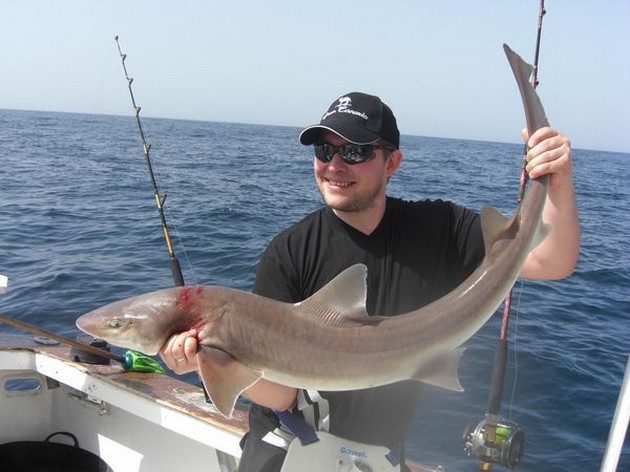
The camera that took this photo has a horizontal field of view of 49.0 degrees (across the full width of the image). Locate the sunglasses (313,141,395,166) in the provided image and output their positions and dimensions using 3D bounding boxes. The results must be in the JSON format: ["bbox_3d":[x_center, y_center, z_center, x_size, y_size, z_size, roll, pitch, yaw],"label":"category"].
[{"bbox_3d":[0.089,-0.169,1.427,0.145,0.045,0.150,10,8,34],"label":"sunglasses"}]

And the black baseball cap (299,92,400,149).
[{"bbox_3d":[0.081,-0.239,1.438,0.175,0.125,0.265,10,6,35],"label":"black baseball cap"}]

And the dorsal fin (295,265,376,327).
[{"bbox_3d":[0.041,0.095,1.200,0.135,0.103,0.028,13,6,-5],"label":"dorsal fin"}]

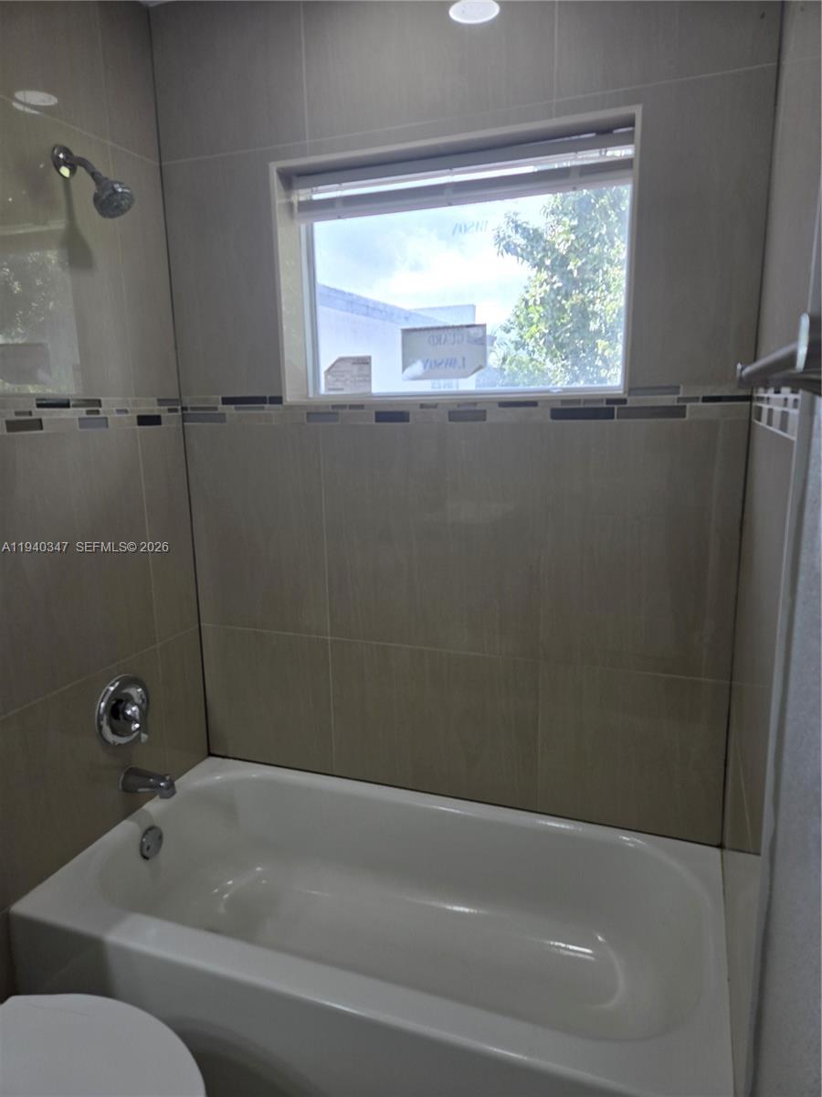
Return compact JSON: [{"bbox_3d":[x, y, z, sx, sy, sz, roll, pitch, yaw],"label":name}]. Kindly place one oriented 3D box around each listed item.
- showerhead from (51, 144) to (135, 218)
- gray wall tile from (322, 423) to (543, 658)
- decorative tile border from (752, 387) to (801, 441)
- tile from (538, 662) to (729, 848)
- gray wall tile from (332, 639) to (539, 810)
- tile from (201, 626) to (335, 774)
[{"bbox_3d":[-0.721,-0.843,1.669,0.177,0.166,0.090,3,12,21],"label":"showerhead"},{"bbox_3d":[0.047,-0.024,1.937,0.610,0.609,0.015,3,12,21],"label":"gray wall tile"},{"bbox_3d":[0.618,-0.256,1.242,0.013,0.097,0.770,3,12,21],"label":"decorative tile border"},{"bbox_3d":[0.555,0.515,1.853,0.455,0.435,0.015,3,12,21],"label":"tile"},{"bbox_3d":[0.057,0.487,2.039,0.610,0.435,0.015,3,12,21],"label":"gray wall tile"},{"bbox_3d":[-0.439,0.461,2.225,0.450,0.437,0.015,3,12,21],"label":"tile"}]

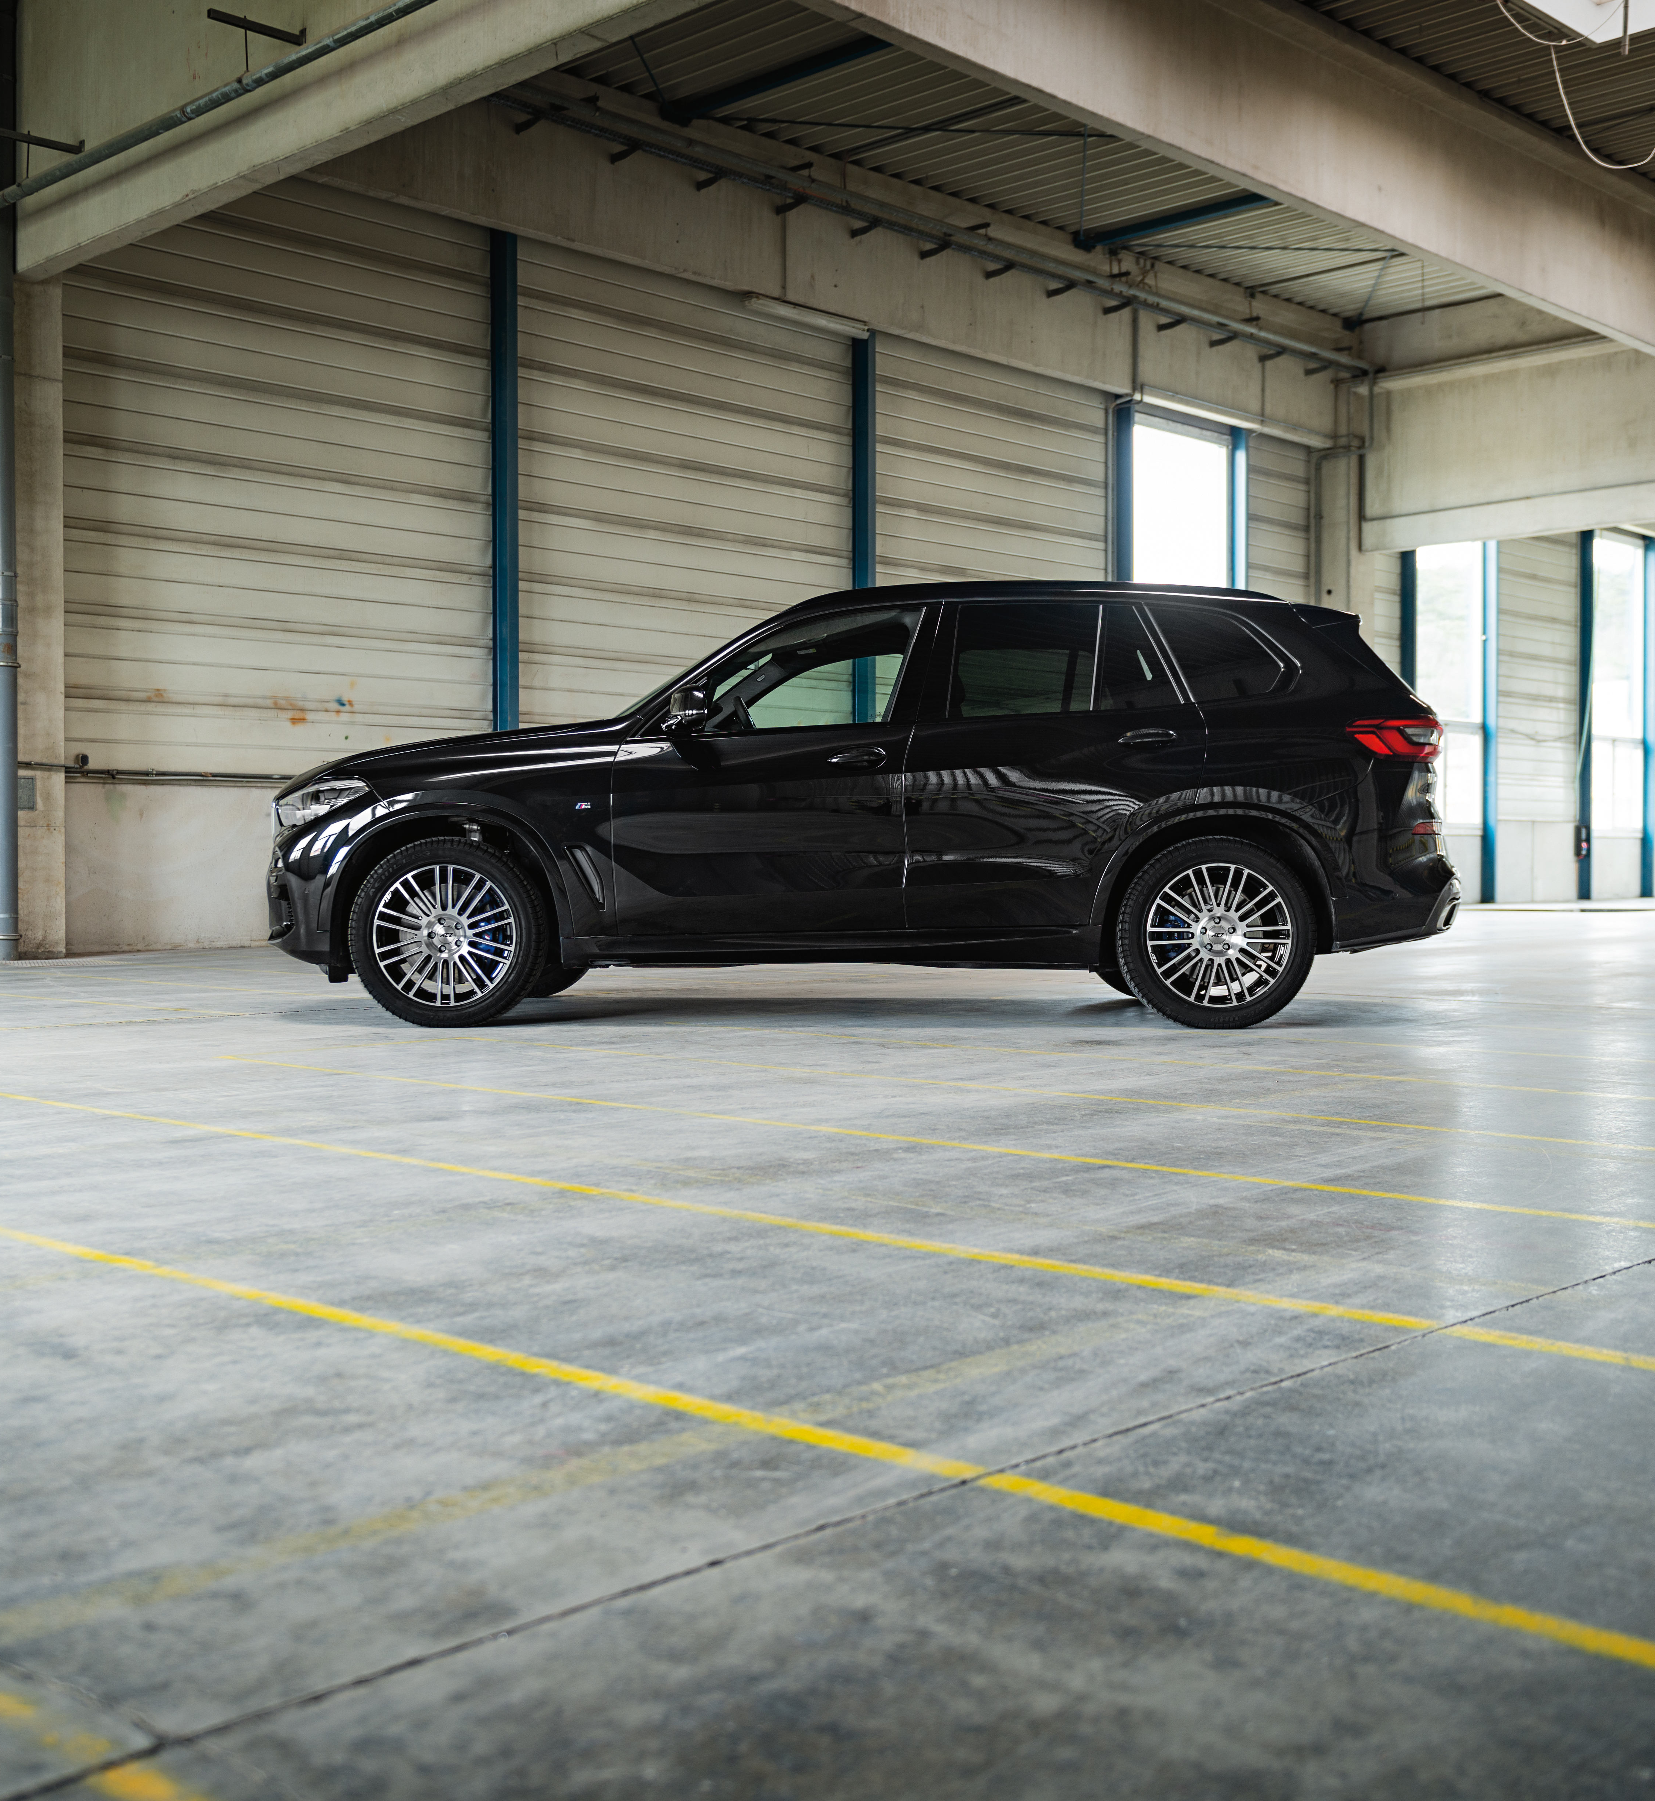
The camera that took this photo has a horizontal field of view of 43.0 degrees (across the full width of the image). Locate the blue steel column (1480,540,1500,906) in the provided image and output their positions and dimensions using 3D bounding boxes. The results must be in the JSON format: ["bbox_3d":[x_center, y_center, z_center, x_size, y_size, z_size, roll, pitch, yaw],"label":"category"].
[{"bbox_3d":[9.302,-2.792,29.428,0.200,5.700,0.110,1,2,44],"label":"blue steel column"}]

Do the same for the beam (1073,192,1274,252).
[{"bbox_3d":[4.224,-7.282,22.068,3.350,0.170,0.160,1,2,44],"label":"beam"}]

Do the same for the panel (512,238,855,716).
[{"bbox_3d":[-1.205,-3.292,19.282,0.200,4.750,4.150,1,2,44],"label":"panel"}]

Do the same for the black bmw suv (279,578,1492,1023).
[{"bbox_3d":[0.148,-0.400,9.022,4.930,1.750,2.080,0,1,2],"label":"black bmw suv"}]

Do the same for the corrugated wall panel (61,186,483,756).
[{"bbox_3d":[-4.188,-3.230,16.185,0.200,4.750,3.900,1,2,44],"label":"corrugated wall panel"}]

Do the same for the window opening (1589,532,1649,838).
[{"bbox_3d":[12.685,-3.412,33.741,0.150,4.800,2.000,1,2,44],"label":"window opening"}]

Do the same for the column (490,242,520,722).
[{"bbox_3d":[-2.611,-2.538,17.108,0.200,5.700,0.110,1,2,44],"label":"column"}]

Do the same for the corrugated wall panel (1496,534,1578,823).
[{"bbox_3d":[10.278,-3.397,30.614,0.080,4.500,2.950,1,2,44],"label":"corrugated wall panel"}]

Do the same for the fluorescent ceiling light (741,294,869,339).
[{"bbox_3d":[-0.194,-5.408,19.510,0.140,0.110,1.600,1,2,44],"label":"fluorescent ceiling light"}]

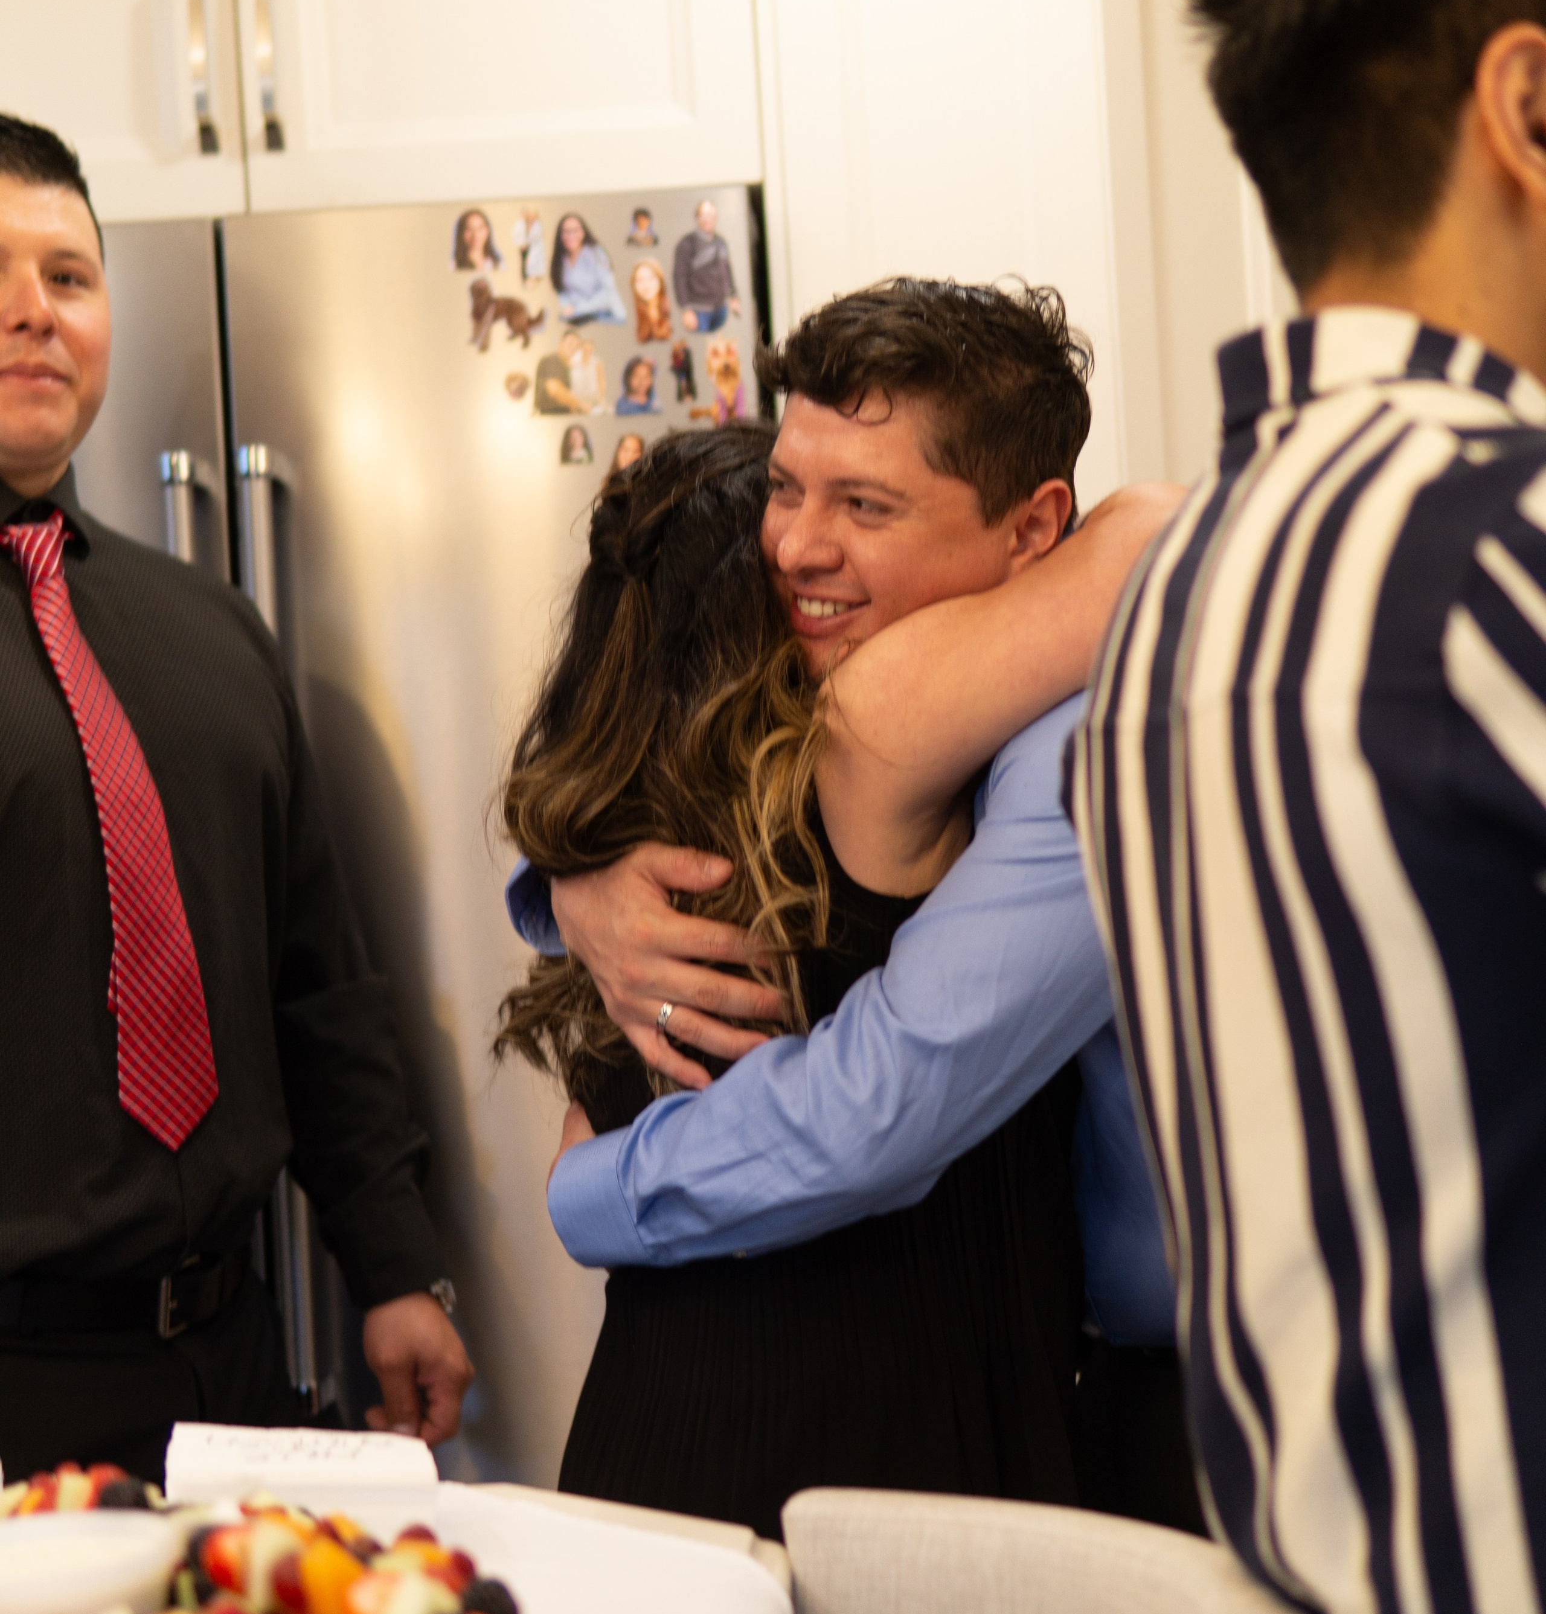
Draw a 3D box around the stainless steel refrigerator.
[{"bbox_3d":[-0.417,0.382,2.829,0.910,1.780,0.790,-3,0,1],"label":"stainless steel refrigerator"}]

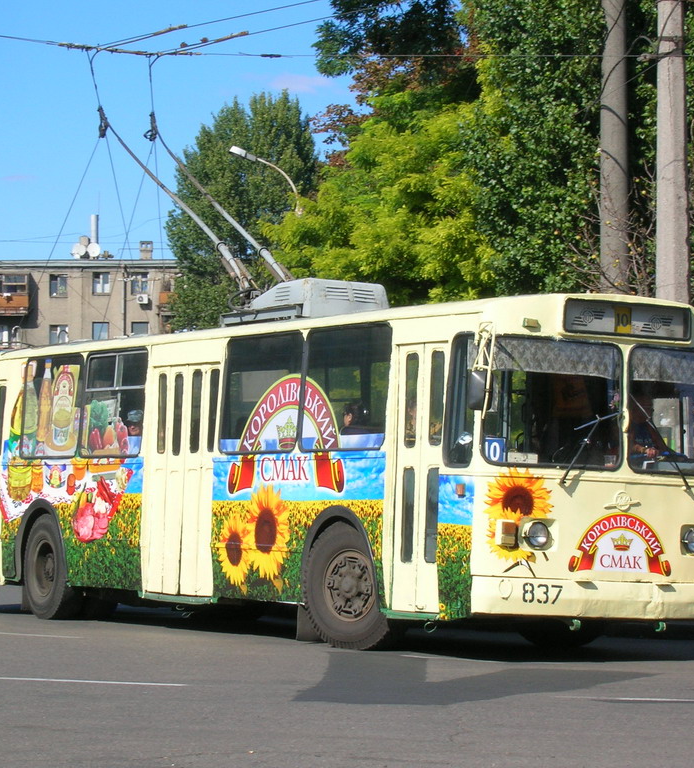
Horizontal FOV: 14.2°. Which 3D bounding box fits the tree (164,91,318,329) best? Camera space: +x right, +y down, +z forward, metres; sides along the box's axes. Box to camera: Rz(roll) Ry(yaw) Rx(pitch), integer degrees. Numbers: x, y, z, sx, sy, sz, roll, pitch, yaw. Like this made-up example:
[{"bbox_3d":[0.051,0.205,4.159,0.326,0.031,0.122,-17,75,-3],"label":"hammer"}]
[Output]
[{"bbox_3d":[-3.050,-2.200,88.000,5.700,14.100,5.700,0,-2,-2],"label":"tree"}]

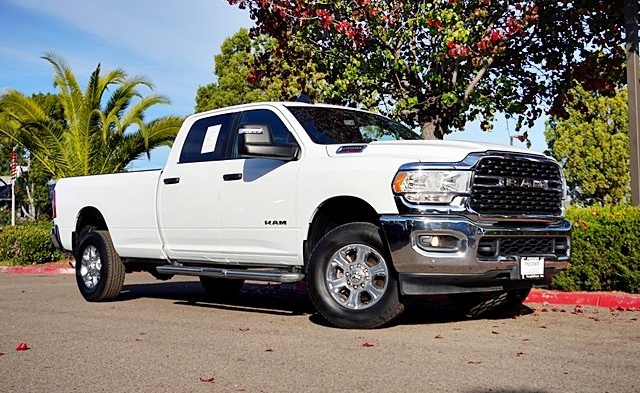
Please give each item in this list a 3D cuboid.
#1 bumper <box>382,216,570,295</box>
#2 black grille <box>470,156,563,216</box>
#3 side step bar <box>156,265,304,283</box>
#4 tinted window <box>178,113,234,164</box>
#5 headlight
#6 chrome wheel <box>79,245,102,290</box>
[{"bbox_3d":[1.391,0.432,6.341,2.040,0.570,0.630,1,-4,-41],"label":"bumper"},{"bbox_3d":[1.520,-0.073,6.208,1.170,0.460,0.140,1,-4,-41],"label":"black grille"},{"bbox_3d":[-0.885,0.693,7.429,0.140,0.100,2.280,1,-4,-41],"label":"side step bar"},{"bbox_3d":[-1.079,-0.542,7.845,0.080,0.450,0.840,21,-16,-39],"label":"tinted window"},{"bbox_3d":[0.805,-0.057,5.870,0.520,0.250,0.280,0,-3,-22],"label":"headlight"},{"bbox_3d":[-2.579,0.820,9.511,0.180,0.495,0.495,1,-4,-41],"label":"chrome wheel"}]

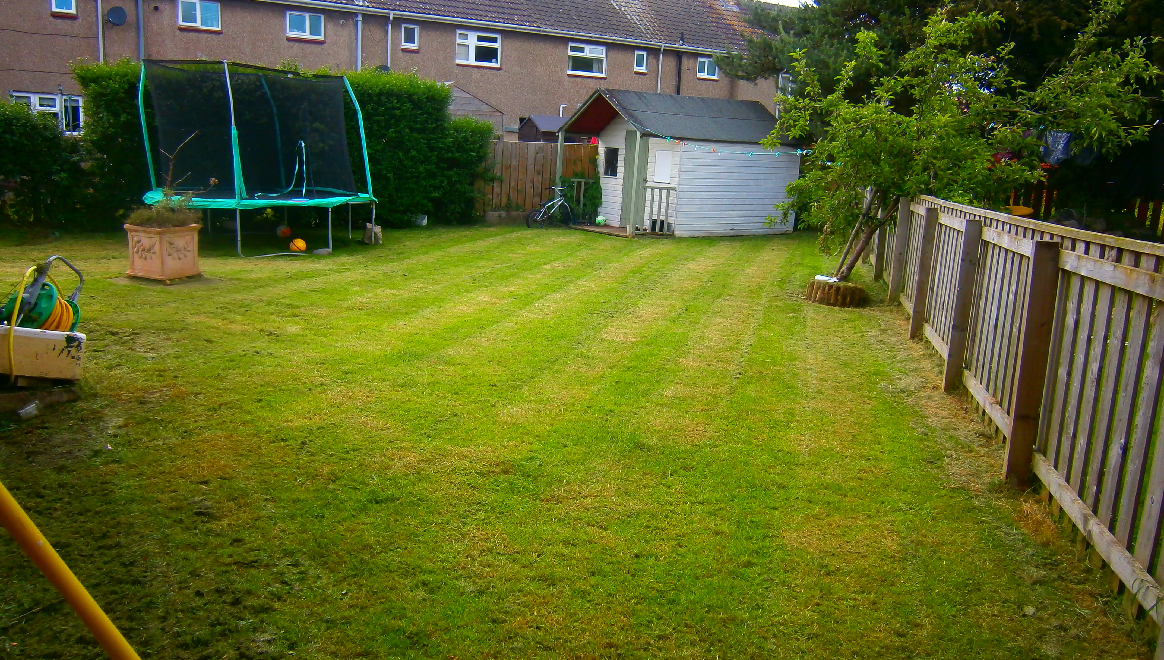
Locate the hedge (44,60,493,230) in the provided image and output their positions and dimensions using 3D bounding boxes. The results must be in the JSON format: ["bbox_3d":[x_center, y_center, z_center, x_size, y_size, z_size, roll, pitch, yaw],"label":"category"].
[{"bbox_3d":[-5.177,-3.288,15.821,7.150,2.740,1.500,0,10,-20],"label":"hedge"}]

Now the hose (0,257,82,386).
[{"bbox_3d":[-3.139,-0.055,5.050,0.480,0.700,0.520,-2,11,-30],"label":"hose"}]

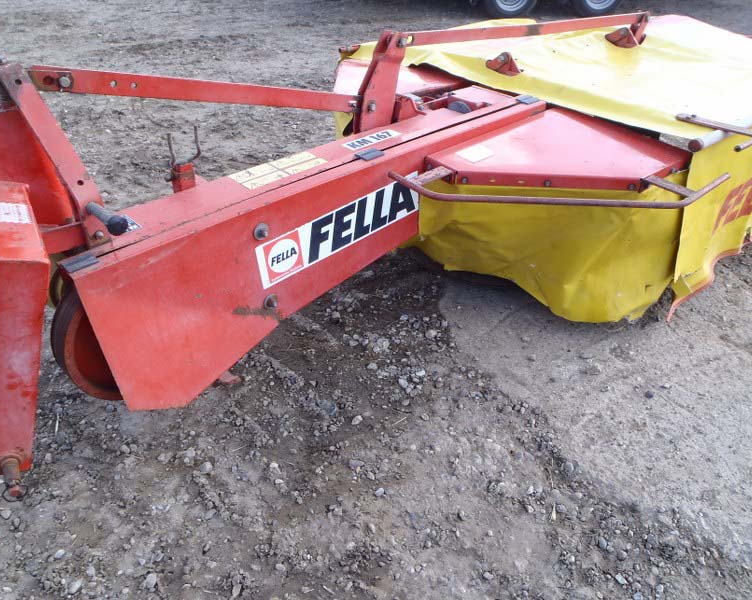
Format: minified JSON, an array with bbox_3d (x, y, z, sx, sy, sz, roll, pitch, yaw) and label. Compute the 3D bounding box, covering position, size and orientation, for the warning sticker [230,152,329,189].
[{"bbox_3d":[-0.287,-0.389,1.931,0.280,0.005,0.121,-29,42,-34],"label":"warning sticker"}]

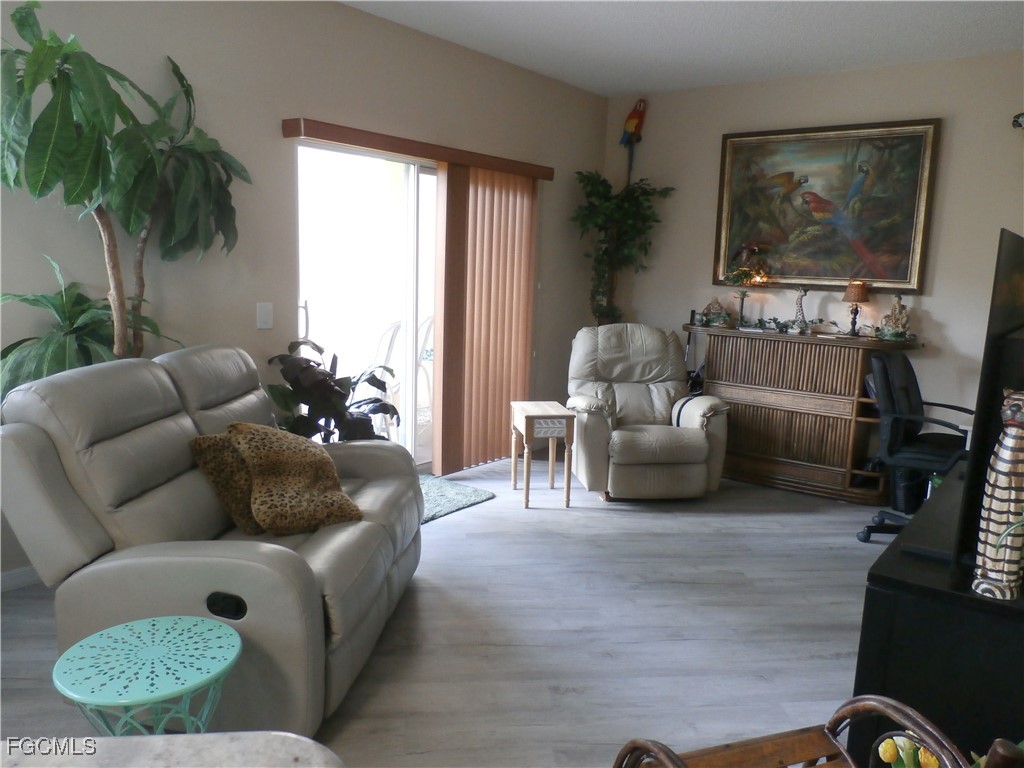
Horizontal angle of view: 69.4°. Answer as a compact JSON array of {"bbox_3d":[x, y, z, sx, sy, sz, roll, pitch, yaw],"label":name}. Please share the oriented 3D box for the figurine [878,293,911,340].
[{"bbox_3d":[2.321,-0.405,4.478,0.200,0.290,0.150,7,11,26],"label":"figurine"}]

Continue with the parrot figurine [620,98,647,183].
[{"bbox_3d":[0.932,-1.856,5.671,0.200,0.680,0.190,1,9,-5],"label":"parrot figurine"}]

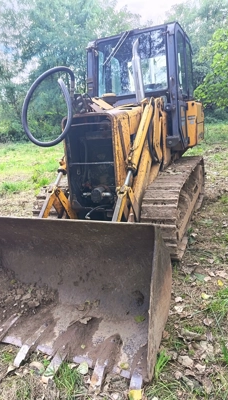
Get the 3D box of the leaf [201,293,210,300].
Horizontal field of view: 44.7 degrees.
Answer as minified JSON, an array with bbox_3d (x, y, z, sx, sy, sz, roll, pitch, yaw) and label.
[{"bbox_3d":[0.869,0.913,2.626,0.076,0.018,0.057,0,17,18],"label":"leaf"}]

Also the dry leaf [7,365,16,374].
[{"bbox_3d":[-0.716,1.172,1.924,0.062,0.025,0.043,-15,18,-34],"label":"dry leaf"}]

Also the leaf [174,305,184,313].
[{"bbox_3d":[0.587,0.979,2.489,0.084,0.018,0.071,-2,16,13],"label":"leaf"}]

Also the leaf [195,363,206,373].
[{"bbox_3d":[0.594,1.148,1.895,0.072,0.018,0.042,0,17,17],"label":"leaf"}]

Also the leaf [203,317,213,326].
[{"bbox_3d":[0.781,1.014,2.301,0.080,0.018,0.063,0,17,19],"label":"leaf"}]

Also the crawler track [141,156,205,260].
[{"bbox_3d":[1.107,-0.077,4.524,0.415,0.832,3.251,2,17,23],"label":"crawler track"}]

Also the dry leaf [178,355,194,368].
[{"bbox_3d":[0.483,1.081,1.858,0.095,0.030,0.076,2,16,26],"label":"dry leaf"}]

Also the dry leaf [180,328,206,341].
[{"bbox_3d":[0.593,1.008,2.061,0.179,0.050,0.049,2,16,26],"label":"dry leaf"}]

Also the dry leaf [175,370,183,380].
[{"bbox_3d":[0.413,1.117,1.767,0.047,0.020,0.043,7,19,38],"label":"dry leaf"}]

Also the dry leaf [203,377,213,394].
[{"bbox_3d":[0.571,1.124,1.679,0.051,0.025,0.096,-4,15,3],"label":"dry leaf"}]

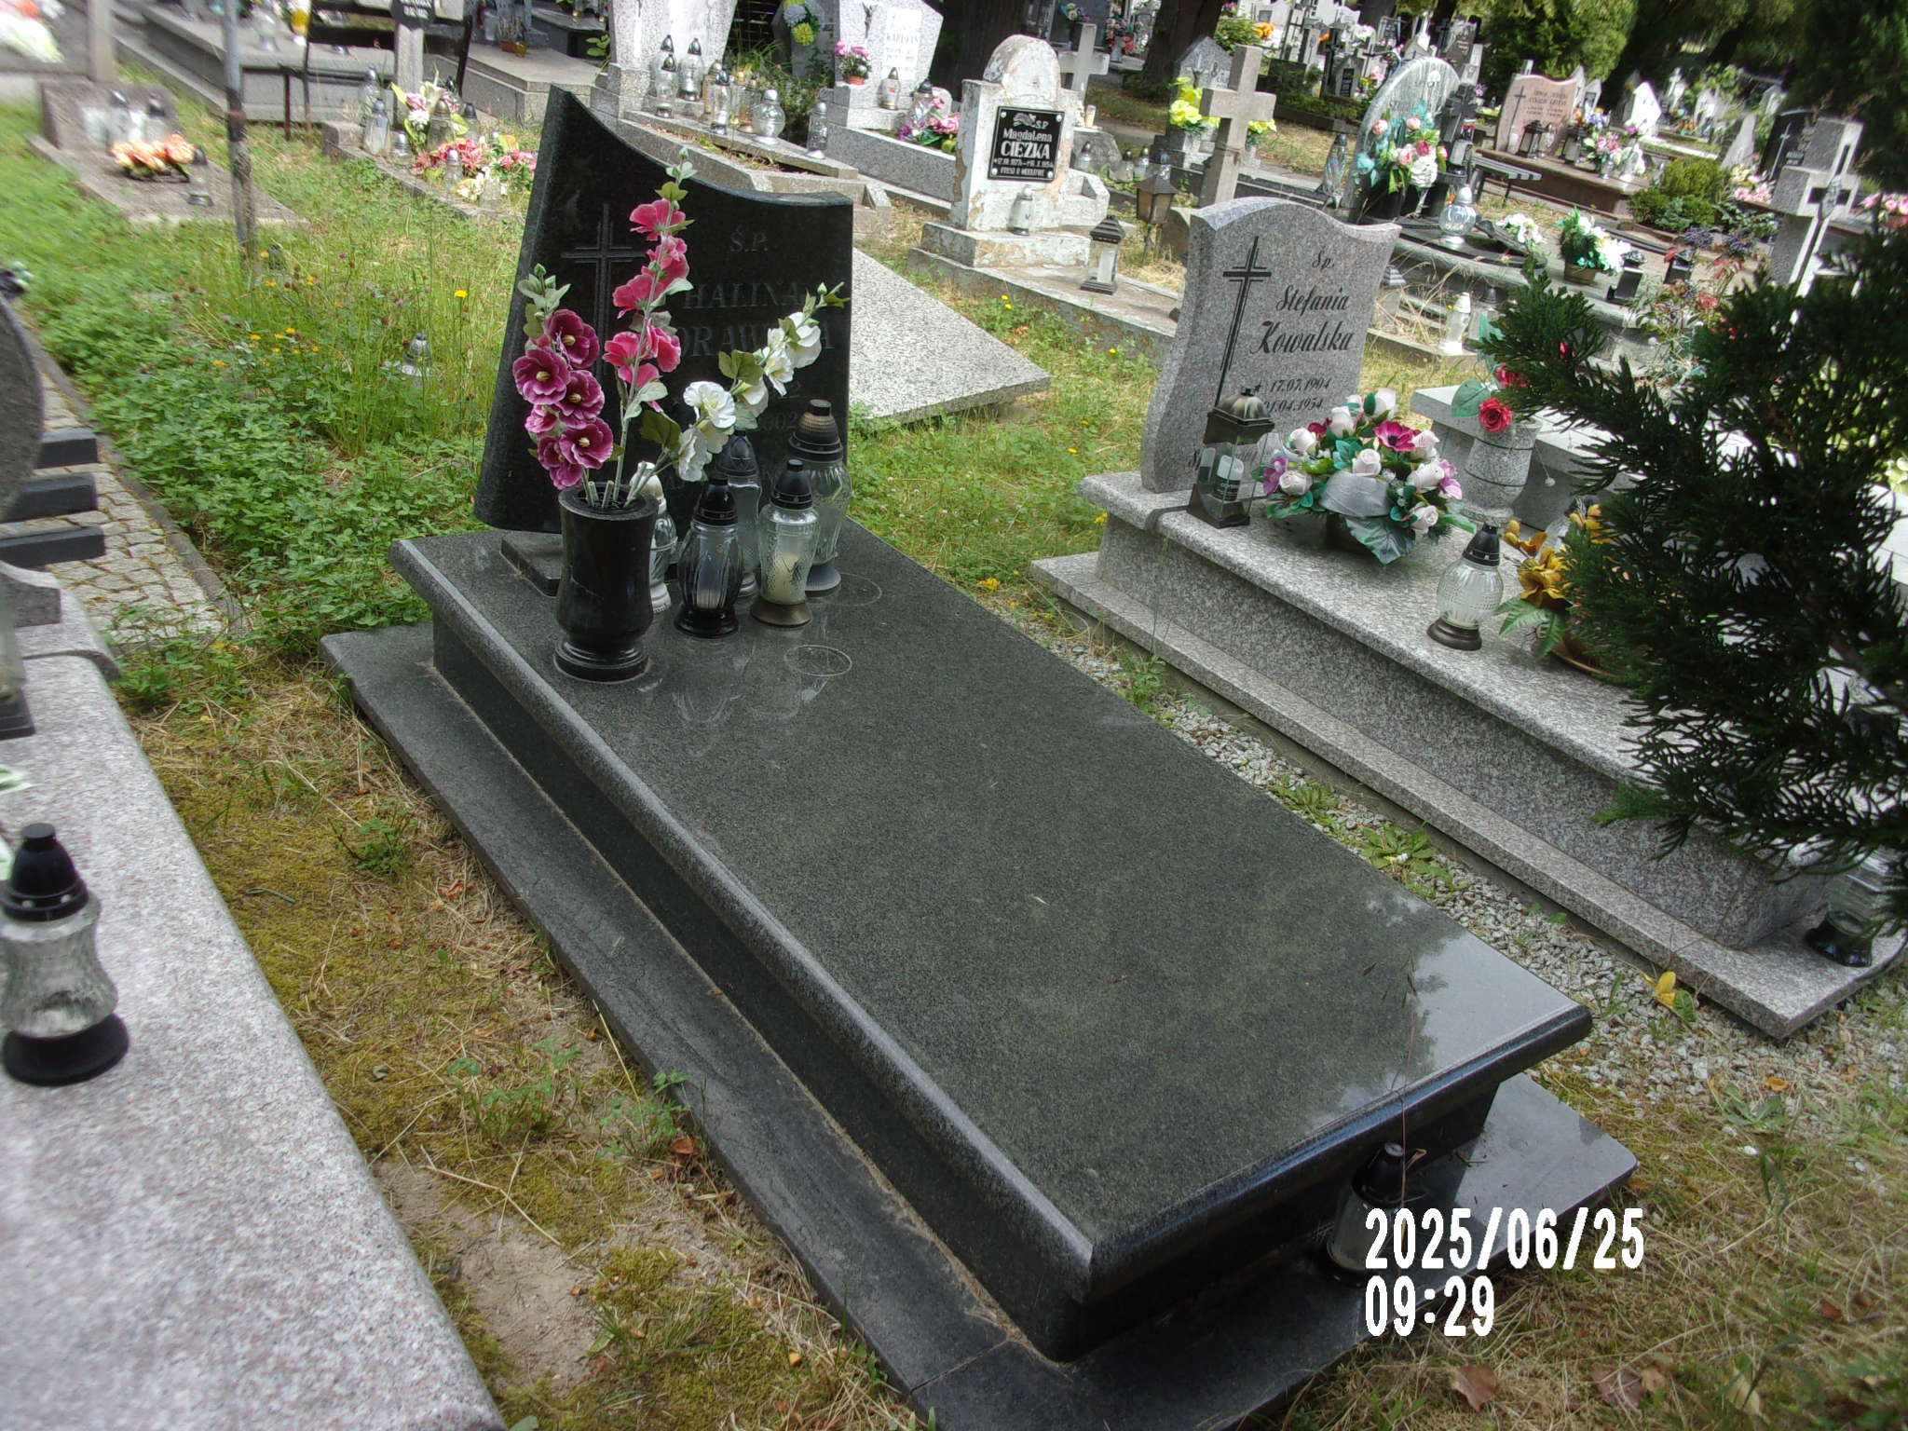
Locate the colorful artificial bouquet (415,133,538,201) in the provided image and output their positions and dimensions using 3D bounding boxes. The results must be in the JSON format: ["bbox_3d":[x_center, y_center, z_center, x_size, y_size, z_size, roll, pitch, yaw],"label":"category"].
[{"bbox_3d":[-1.990,-2.383,6.678,0.550,0.210,0.450,-3,26,-24],"label":"colorful artificial bouquet"}]

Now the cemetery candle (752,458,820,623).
[{"bbox_3d":[-0.263,-0.284,2.481,0.106,0.260,0.106,8,26,-4],"label":"cemetery candle"}]

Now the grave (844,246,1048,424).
[{"bbox_3d":[-0.511,-1.445,5.580,0.980,0.120,1.480,-23,51,-41],"label":"grave"}]

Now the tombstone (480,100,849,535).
[{"bbox_3d":[-0.487,-0.666,2.692,0.680,0.750,0.100,-11,26,-37],"label":"tombstone"}]

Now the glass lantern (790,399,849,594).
[{"bbox_3d":[-0.243,-0.383,2.667,0.140,0.325,0.140,-12,34,-36],"label":"glass lantern"}]

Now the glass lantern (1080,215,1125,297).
[{"bbox_3d":[0.618,-1.880,6.267,0.140,0.279,0.140,13,27,6],"label":"glass lantern"}]

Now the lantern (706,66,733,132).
[{"bbox_3d":[-1.254,-3.291,8.241,0.115,0.300,0.115,7,23,-3],"label":"lantern"}]

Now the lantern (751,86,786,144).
[{"bbox_3d":[-0.876,-2.863,7.350,0.162,0.228,0.162,8,26,-4],"label":"lantern"}]

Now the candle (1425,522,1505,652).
[{"bbox_3d":[0.957,-0.245,2.845,0.125,0.218,0.125,-12,34,-36],"label":"candle"}]

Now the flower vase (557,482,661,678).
[{"bbox_3d":[-0.510,-0.194,2.273,0.148,0.262,0.148,-12,34,-36],"label":"flower vase"}]

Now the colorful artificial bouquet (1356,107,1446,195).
[{"bbox_3d":[2.467,-3.107,8.500,0.410,0.420,0.320,2,24,-15],"label":"colorful artificial bouquet"}]

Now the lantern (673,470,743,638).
[{"bbox_3d":[-0.374,-0.256,2.411,0.108,0.240,0.108,8,26,-4],"label":"lantern"}]

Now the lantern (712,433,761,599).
[{"bbox_3d":[-0.373,-0.348,2.606,0.105,0.278,0.105,-12,34,-36],"label":"lantern"}]

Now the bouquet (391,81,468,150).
[{"bbox_3d":[-2.397,-2.718,7.021,0.340,0.320,0.270,-5,30,-28],"label":"bouquet"}]

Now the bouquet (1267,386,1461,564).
[{"bbox_3d":[0.962,-0.560,3.616,0.430,0.320,0.360,4,24,-11],"label":"bouquet"}]

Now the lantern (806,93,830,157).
[{"bbox_3d":[-0.657,-2.860,7.495,0.100,0.251,0.100,8,26,-4],"label":"lantern"}]

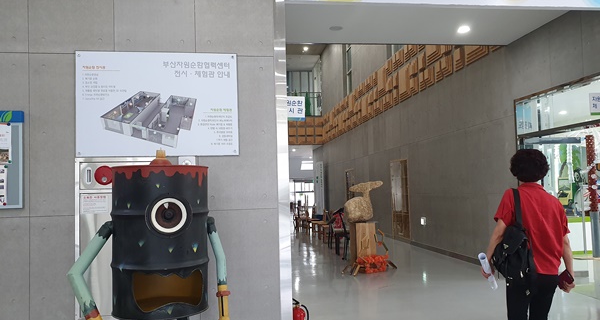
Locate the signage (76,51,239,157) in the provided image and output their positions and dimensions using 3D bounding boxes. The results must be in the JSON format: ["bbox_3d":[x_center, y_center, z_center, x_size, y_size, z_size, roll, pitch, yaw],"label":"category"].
[{"bbox_3d":[-1.075,-0.424,3.446,1.195,0.795,0.020,-1,-2,-8],"label":"signage"}]

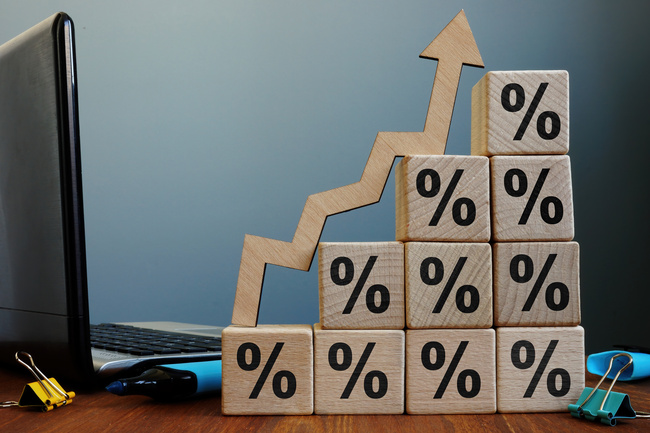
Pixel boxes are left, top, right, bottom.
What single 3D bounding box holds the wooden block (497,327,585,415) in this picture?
[{"bbox_3d":[0.108,0.078,0.430,0.044,0.043,0.044,0,-2,-1],"label":"wooden block"}]

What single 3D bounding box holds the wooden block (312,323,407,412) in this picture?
[{"bbox_3d":[0.017,0.079,0.429,0.045,0.042,0.044,0,-2,-1],"label":"wooden block"}]

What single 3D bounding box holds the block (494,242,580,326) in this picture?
[{"bbox_3d":[0.108,0.035,0.435,0.044,0.043,0.044,0,-2,-1],"label":"block"}]

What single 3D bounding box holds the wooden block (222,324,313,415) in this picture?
[{"bbox_3d":[-0.029,0.079,0.429,0.045,0.043,0.044,0,-2,-1],"label":"wooden block"}]

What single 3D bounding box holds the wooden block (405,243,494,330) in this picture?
[{"bbox_3d":[0.062,0.036,0.432,0.044,0.043,0.044,0,-2,-1],"label":"wooden block"}]

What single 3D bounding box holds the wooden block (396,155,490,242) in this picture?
[{"bbox_3d":[0.062,-0.008,0.434,0.043,0.044,0.044,0,-2,-1],"label":"wooden block"}]

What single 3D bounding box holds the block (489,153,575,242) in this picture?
[{"bbox_3d":[0.105,-0.008,0.435,0.041,0.044,0.044,0,-2,-1],"label":"block"}]

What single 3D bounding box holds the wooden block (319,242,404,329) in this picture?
[{"bbox_3d":[0.019,0.036,0.431,0.042,0.044,0.044,0,-2,-1],"label":"wooden block"}]

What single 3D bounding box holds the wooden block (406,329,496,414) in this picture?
[{"bbox_3d":[0.063,0.079,0.429,0.045,0.043,0.044,0,-2,-1],"label":"wooden block"}]

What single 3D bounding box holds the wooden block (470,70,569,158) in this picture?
[{"bbox_3d":[0.104,-0.052,0.435,0.041,0.043,0.044,0,-2,-1],"label":"wooden block"}]

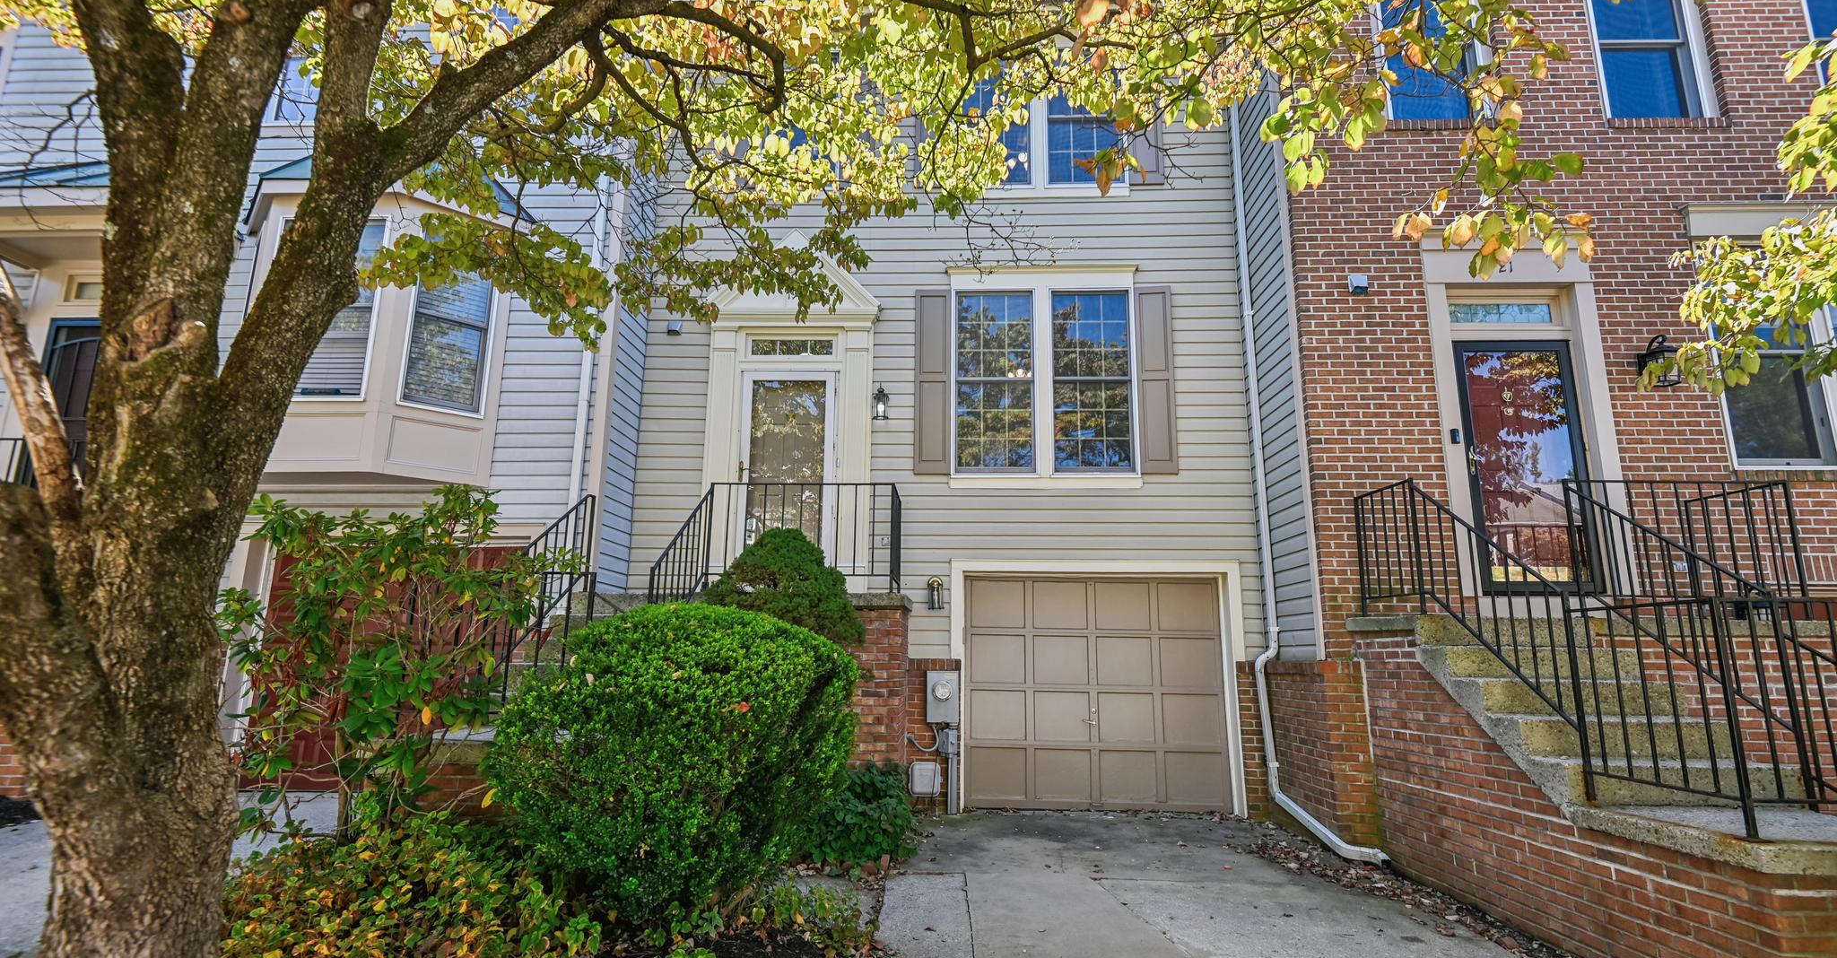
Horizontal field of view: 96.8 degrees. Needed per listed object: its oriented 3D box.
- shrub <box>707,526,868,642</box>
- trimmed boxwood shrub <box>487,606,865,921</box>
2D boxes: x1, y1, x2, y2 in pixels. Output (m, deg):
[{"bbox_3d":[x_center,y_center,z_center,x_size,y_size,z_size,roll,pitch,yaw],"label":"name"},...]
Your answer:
[{"bbox_3d":[-1.031,1.373,6.048,1.280,2.020,1.200,0,-11,3],"label":"shrub"},{"bbox_3d":[-1.258,1.465,4.305,1.900,1.560,1.750,0,-11,3],"label":"trimmed boxwood shrub"}]

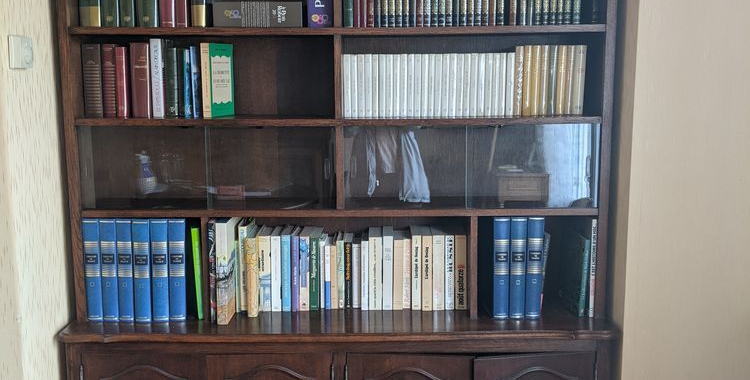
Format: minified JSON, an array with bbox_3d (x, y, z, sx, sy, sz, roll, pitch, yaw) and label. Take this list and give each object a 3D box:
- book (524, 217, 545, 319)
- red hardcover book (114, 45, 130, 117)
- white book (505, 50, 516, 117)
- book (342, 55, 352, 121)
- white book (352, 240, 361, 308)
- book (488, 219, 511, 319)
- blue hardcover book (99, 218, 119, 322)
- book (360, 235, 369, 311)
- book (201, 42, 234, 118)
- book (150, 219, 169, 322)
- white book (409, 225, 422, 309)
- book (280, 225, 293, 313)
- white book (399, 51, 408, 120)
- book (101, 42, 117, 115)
[{"bbox_3d":[0.477,0.221,2.431,0.045,0.310,0.215,0,9,0],"label":"book"},{"bbox_3d":[-0.663,-0.290,2.110,0.033,0.187,0.125,0,9,0],"label":"red hardcover book"},{"bbox_3d":[0.365,-0.290,2.161,0.019,0.172,0.112,0,8,0],"label":"white book"},{"bbox_3d":[-0.072,-0.281,2.119,0.019,0.167,0.115,0,9,0],"label":"book"},{"bbox_3d":[-0.059,0.263,2.518,0.022,0.206,0.130,0,9,0],"label":"white book"},{"bbox_3d":[0.338,0.196,2.211,0.046,0.280,0.210,0,9,0],"label":"book"},{"bbox_3d":[-0.715,0.202,2.196,0.047,0.284,0.210,0,9,0],"label":"blue hardcover book"},{"bbox_3d":[-0.028,0.241,2.330,0.021,0.206,0.128,0,8,0],"label":"book"},{"bbox_3d":[-0.464,-0.322,2.308,0.028,0.215,0.135,3,9,18],"label":"book"},{"bbox_3d":[-0.606,0.214,2.305,0.044,0.296,0.205,0,8,0],"label":"book"},{"bbox_3d":[0.122,0.232,2.334,0.027,0.221,0.138,0,8,0],"label":"white book"},{"bbox_3d":[-0.260,0.236,2.367,0.027,0.231,0.145,0,8,0],"label":"book"},{"bbox_3d":[0.082,-0.298,2.242,0.019,0.179,0.115,0,8,0],"label":"white book"},{"bbox_3d":[-0.767,-0.323,2.317,0.036,0.209,0.135,0,9,0],"label":"book"}]

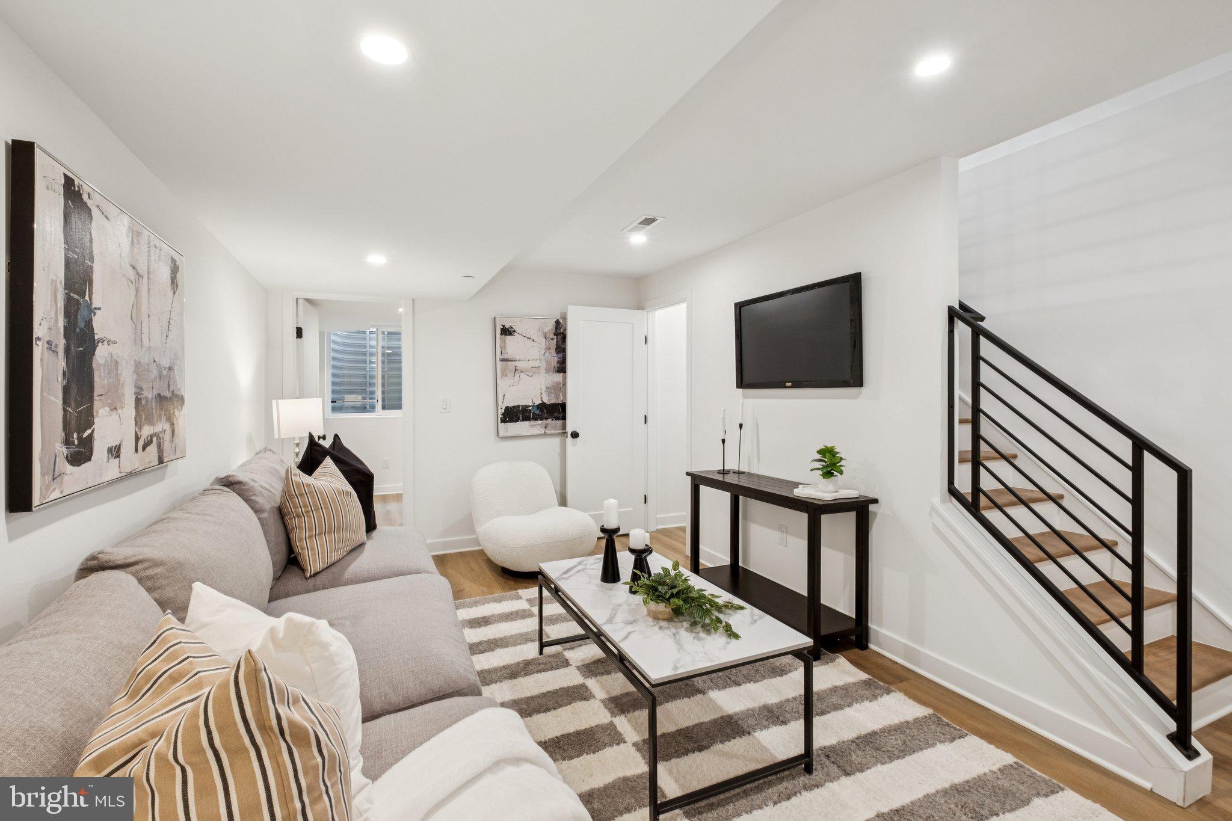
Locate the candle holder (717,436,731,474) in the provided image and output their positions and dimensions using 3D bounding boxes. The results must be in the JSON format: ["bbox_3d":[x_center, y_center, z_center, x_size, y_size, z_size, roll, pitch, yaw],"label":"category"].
[{"bbox_3d":[0.735,0.312,3.500,0.083,0.235,0.083,0,1,0],"label":"candle holder"}]

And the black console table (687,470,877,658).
[{"bbox_3d":[0.910,0.817,3.090,0.370,0.755,1.210,-1,2,-24],"label":"black console table"}]

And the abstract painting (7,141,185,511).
[{"bbox_3d":[-1.419,-0.185,1.479,0.040,0.755,0.965,0,1,-25],"label":"abstract painting"}]

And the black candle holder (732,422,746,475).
[{"bbox_3d":[0.815,0.255,3.397,0.080,0.320,0.080,0,1,0],"label":"black candle holder"}]

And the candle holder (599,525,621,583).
[{"bbox_3d":[-0.023,0.638,2.272,0.090,0.232,0.090,0,1,0],"label":"candle holder"}]

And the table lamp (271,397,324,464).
[{"bbox_3d":[-1.850,0.235,3.000,0.280,0.630,0.200,-1,2,-38],"label":"table lamp"}]

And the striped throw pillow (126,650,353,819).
[{"bbox_3d":[-0.530,0.560,0.740,0.440,0.430,0.170,1,16,34],"label":"striped throw pillow"}]

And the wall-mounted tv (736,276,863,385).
[{"bbox_3d":[1.032,-0.413,2.986,0.070,0.570,0.965,0,1,-25],"label":"wall-mounted tv"}]

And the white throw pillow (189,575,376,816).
[{"bbox_3d":[-0.668,0.586,1.037,0.420,0.440,0.170,0,14,20],"label":"white throw pillow"}]

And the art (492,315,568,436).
[{"bbox_3d":[-0.650,-0.285,4.380,0.750,0.985,0.045,-1,2,-24],"label":"art"}]

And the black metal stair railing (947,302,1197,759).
[{"bbox_3d":[1.693,0.312,1.985,0.080,1.550,0.790,-1,2,-24],"label":"black metal stair railing"}]

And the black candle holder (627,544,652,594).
[{"bbox_3d":[0.097,0.673,2.180,0.086,0.185,0.086,0,1,0],"label":"black candle holder"}]

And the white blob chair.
[{"bbox_3d":[-0.600,0.775,3.764,0.800,0.760,0.840,-1,1,-42],"label":"white blob chair"}]

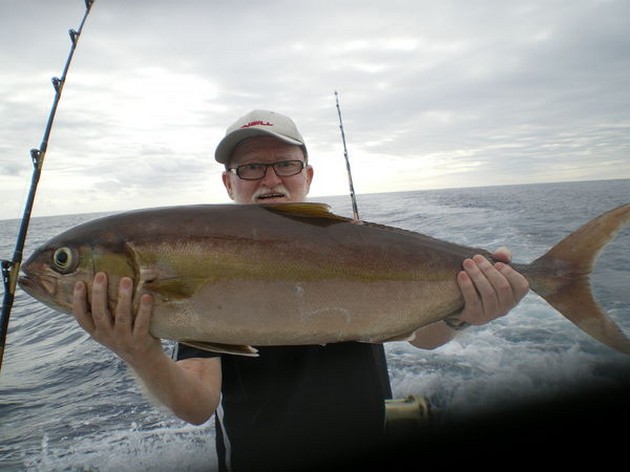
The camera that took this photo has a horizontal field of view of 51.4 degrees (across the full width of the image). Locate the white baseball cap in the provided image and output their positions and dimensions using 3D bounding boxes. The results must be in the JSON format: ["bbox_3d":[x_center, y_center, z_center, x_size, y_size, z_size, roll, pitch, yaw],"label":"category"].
[{"bbox_3d":[-0.105,-0.198,1.330,0.175,0.140,0.265,-6,-2,9],"label":"white baseball cap"}]

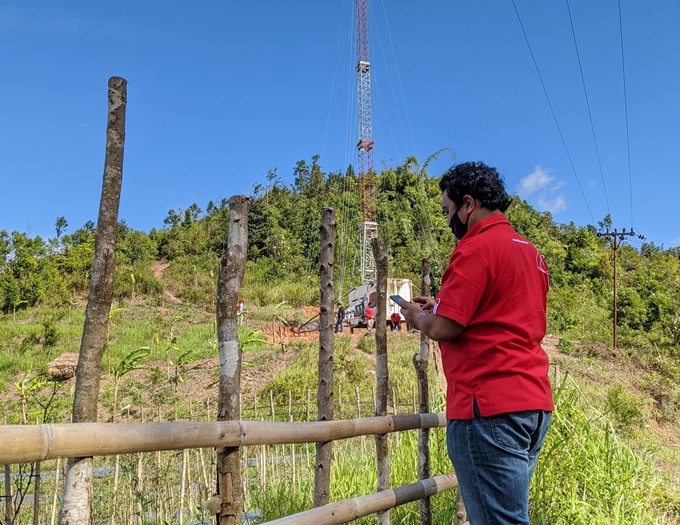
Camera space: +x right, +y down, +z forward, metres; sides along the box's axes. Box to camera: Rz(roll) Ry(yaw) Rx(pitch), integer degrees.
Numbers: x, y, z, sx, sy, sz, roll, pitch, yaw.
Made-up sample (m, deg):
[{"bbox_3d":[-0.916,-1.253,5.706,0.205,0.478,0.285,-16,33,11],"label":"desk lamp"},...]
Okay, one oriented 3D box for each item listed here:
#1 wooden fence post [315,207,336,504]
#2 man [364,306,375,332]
[{"bbox_3d":[-0.072,0.580,2.200,0.070,1.600,0.070,2,-2,0],"label":"wooden fence post"},{"bbox_3d":[1.580,3.000,29.000,0.520,1.680,0.400,-2,-3,37],"label":"man"}]

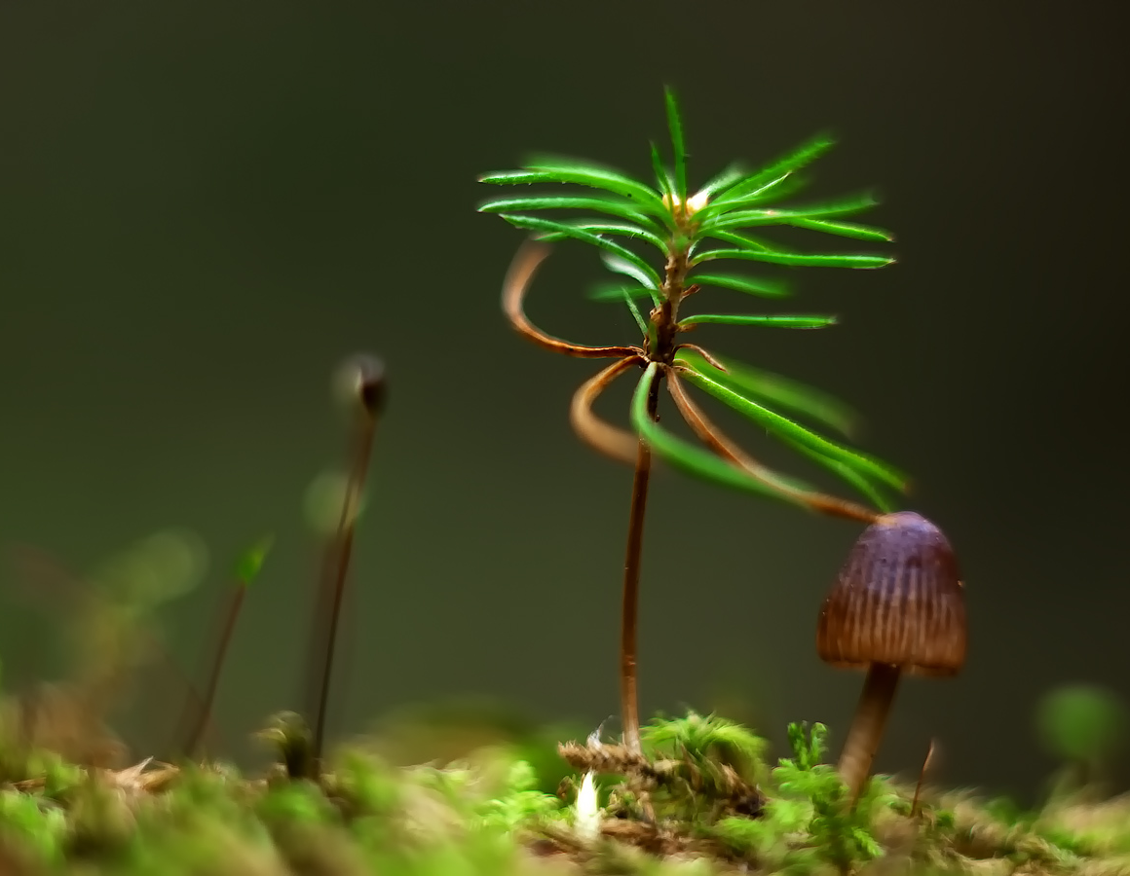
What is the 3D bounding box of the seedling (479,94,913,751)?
[{"bbox_3d":[0.009,-0.001,0.335,0.030,0.046,0.027,0,2,0],"label":"seedling"}]

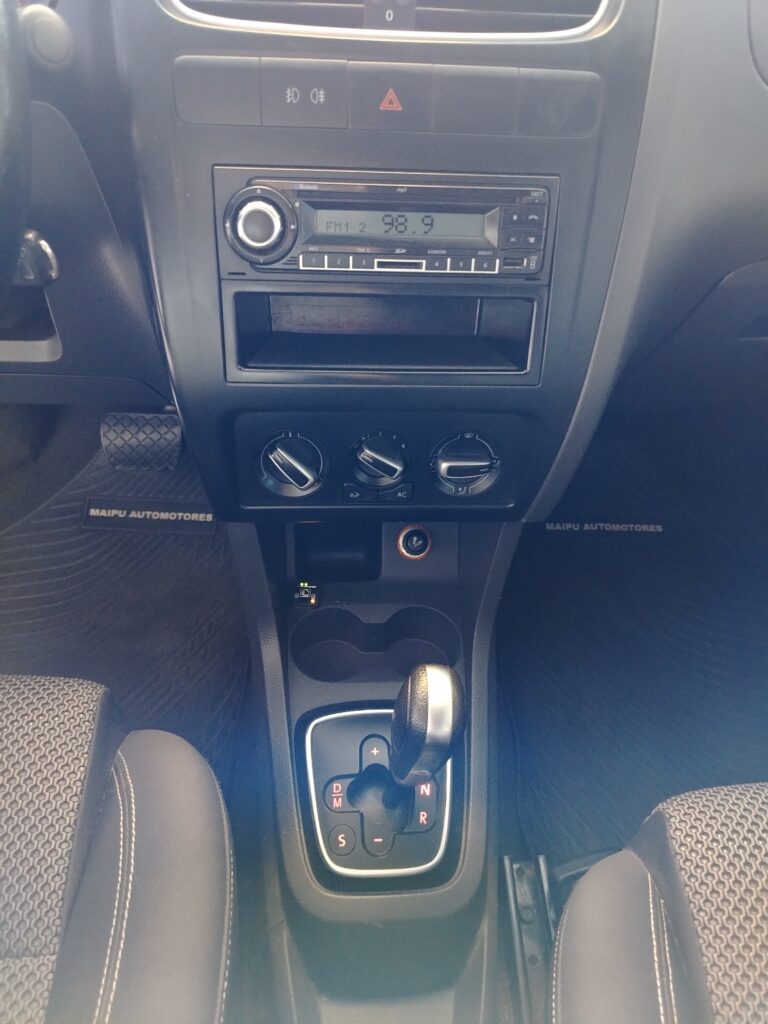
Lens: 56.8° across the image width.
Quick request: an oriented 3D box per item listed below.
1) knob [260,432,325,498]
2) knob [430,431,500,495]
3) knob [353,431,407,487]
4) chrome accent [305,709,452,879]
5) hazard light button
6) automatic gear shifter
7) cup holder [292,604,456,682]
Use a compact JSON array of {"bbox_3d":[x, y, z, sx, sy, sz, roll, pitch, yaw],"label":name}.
[{"bbox_3d":[-0.056,-0.027,0.426,0.040,0.040,0.022,0,19,-4],"label":"knob"},{"bbox_3d":[0.051,-0.028,0.433,0.041,0.040,0.022,0,19,-4],"label":"knob"},{"bbox_3d":[-0.002,-0.031,0.427,0.034,0.034,0.022,0,19,-4],"label":"knob"},{"bbox_3d":[-0.004,0.202,0.522,0.110,0.022,0.122,0,52,-4],"label":"chrome accent"},{"bbox_3d":[0.003,-0.218,0.375,0.044,0.032,0.014,0,19,-4],"label":"hazard light button"},{"bbox_3d":[0.029,0.141,0.470,0.045,0.084,0.050,1,46,-4],"label":"automatic gear shifter"},{"bbox_3d":[-0.008,0.130,0.619,0.145,0.056,0.073,0,49,-4],"label":"cup holder"}]

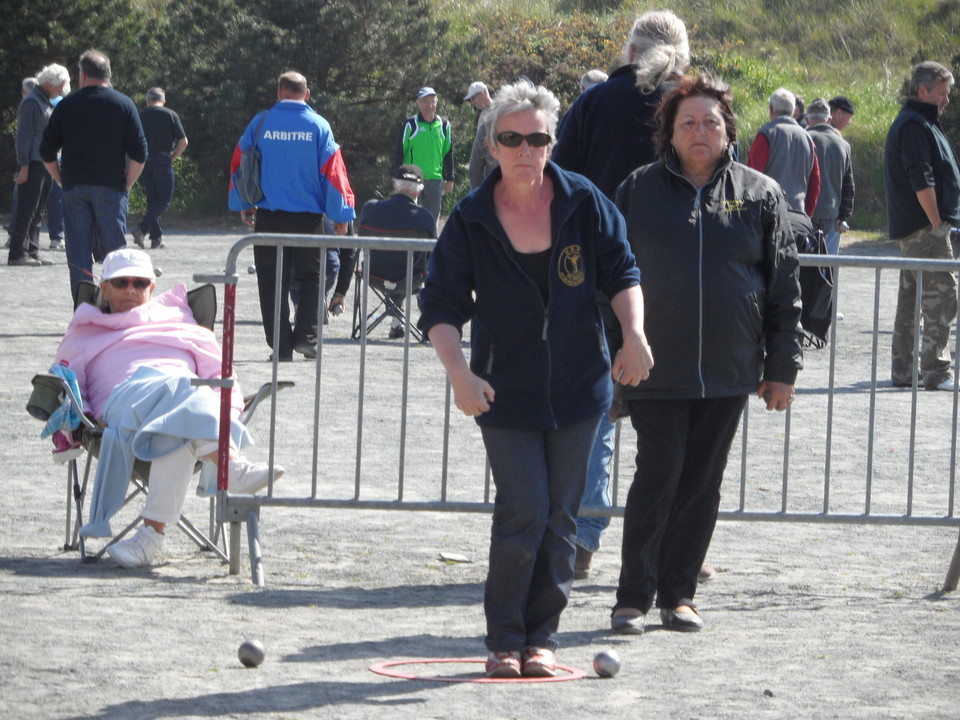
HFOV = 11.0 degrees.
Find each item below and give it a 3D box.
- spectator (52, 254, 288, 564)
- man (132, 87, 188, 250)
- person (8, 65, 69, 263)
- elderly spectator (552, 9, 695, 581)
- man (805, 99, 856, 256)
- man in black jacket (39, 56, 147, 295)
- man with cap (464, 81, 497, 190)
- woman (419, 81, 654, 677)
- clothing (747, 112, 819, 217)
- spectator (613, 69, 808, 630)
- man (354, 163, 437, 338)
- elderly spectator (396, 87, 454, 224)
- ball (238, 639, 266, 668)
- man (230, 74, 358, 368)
[{"bbox_3d":[-1.030,0.153,16.450,0.720,1.020,0.880,1,3,-6],"label":"spectator"},{"bbox_3d":[-3.349,-2.032,52.000,0.570,1.660,0.480,3,3,24],"label":"man"},{"bbox_3d":[-3.883,-1.702,44.000,0.550,1.760,0.500,2,3,9],"label":"person"},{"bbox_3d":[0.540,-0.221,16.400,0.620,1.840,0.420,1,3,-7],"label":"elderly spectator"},{"bbox_3d":[2.662,-1.192,38.800,0.560,1.660,0.360,2,3,3],"label":"man"},{"bbox_3d":[-2.278,-0.892,29.500,0.630,1.800,0.420,1,3,-3],"label":"man in black jacket"},{"bbox_3d":[0.038,-1.492,42.500,0.420,1.730,0.500,1,3,-6],"label":"man with cap"},{"bbox_3d":[0.152,0.040,13.400,0.630,1.590,0.450,1,3,-2],"label":"woman"},{"bbox_3d":[2.098,-1.337,34.500,0.520,0.710,0.330,0,3,-17],"label":"clothing"},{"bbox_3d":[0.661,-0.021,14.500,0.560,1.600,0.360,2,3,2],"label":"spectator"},{"bbox_3d":[-0.560,-0.741,33.500,0.540,1.190,0.770,2,3,9],"label":"man"},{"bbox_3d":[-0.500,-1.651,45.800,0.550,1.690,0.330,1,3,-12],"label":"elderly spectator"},{"bbox_3d":[-0.613,0.791,13.420,0.072,0.072,0.072,1,3,0],"label":"ball"},{"bbox_3d":[-1.137,-0.871,30.100,0.740,1.750,0.500,1,3,3],"label":"man"}]

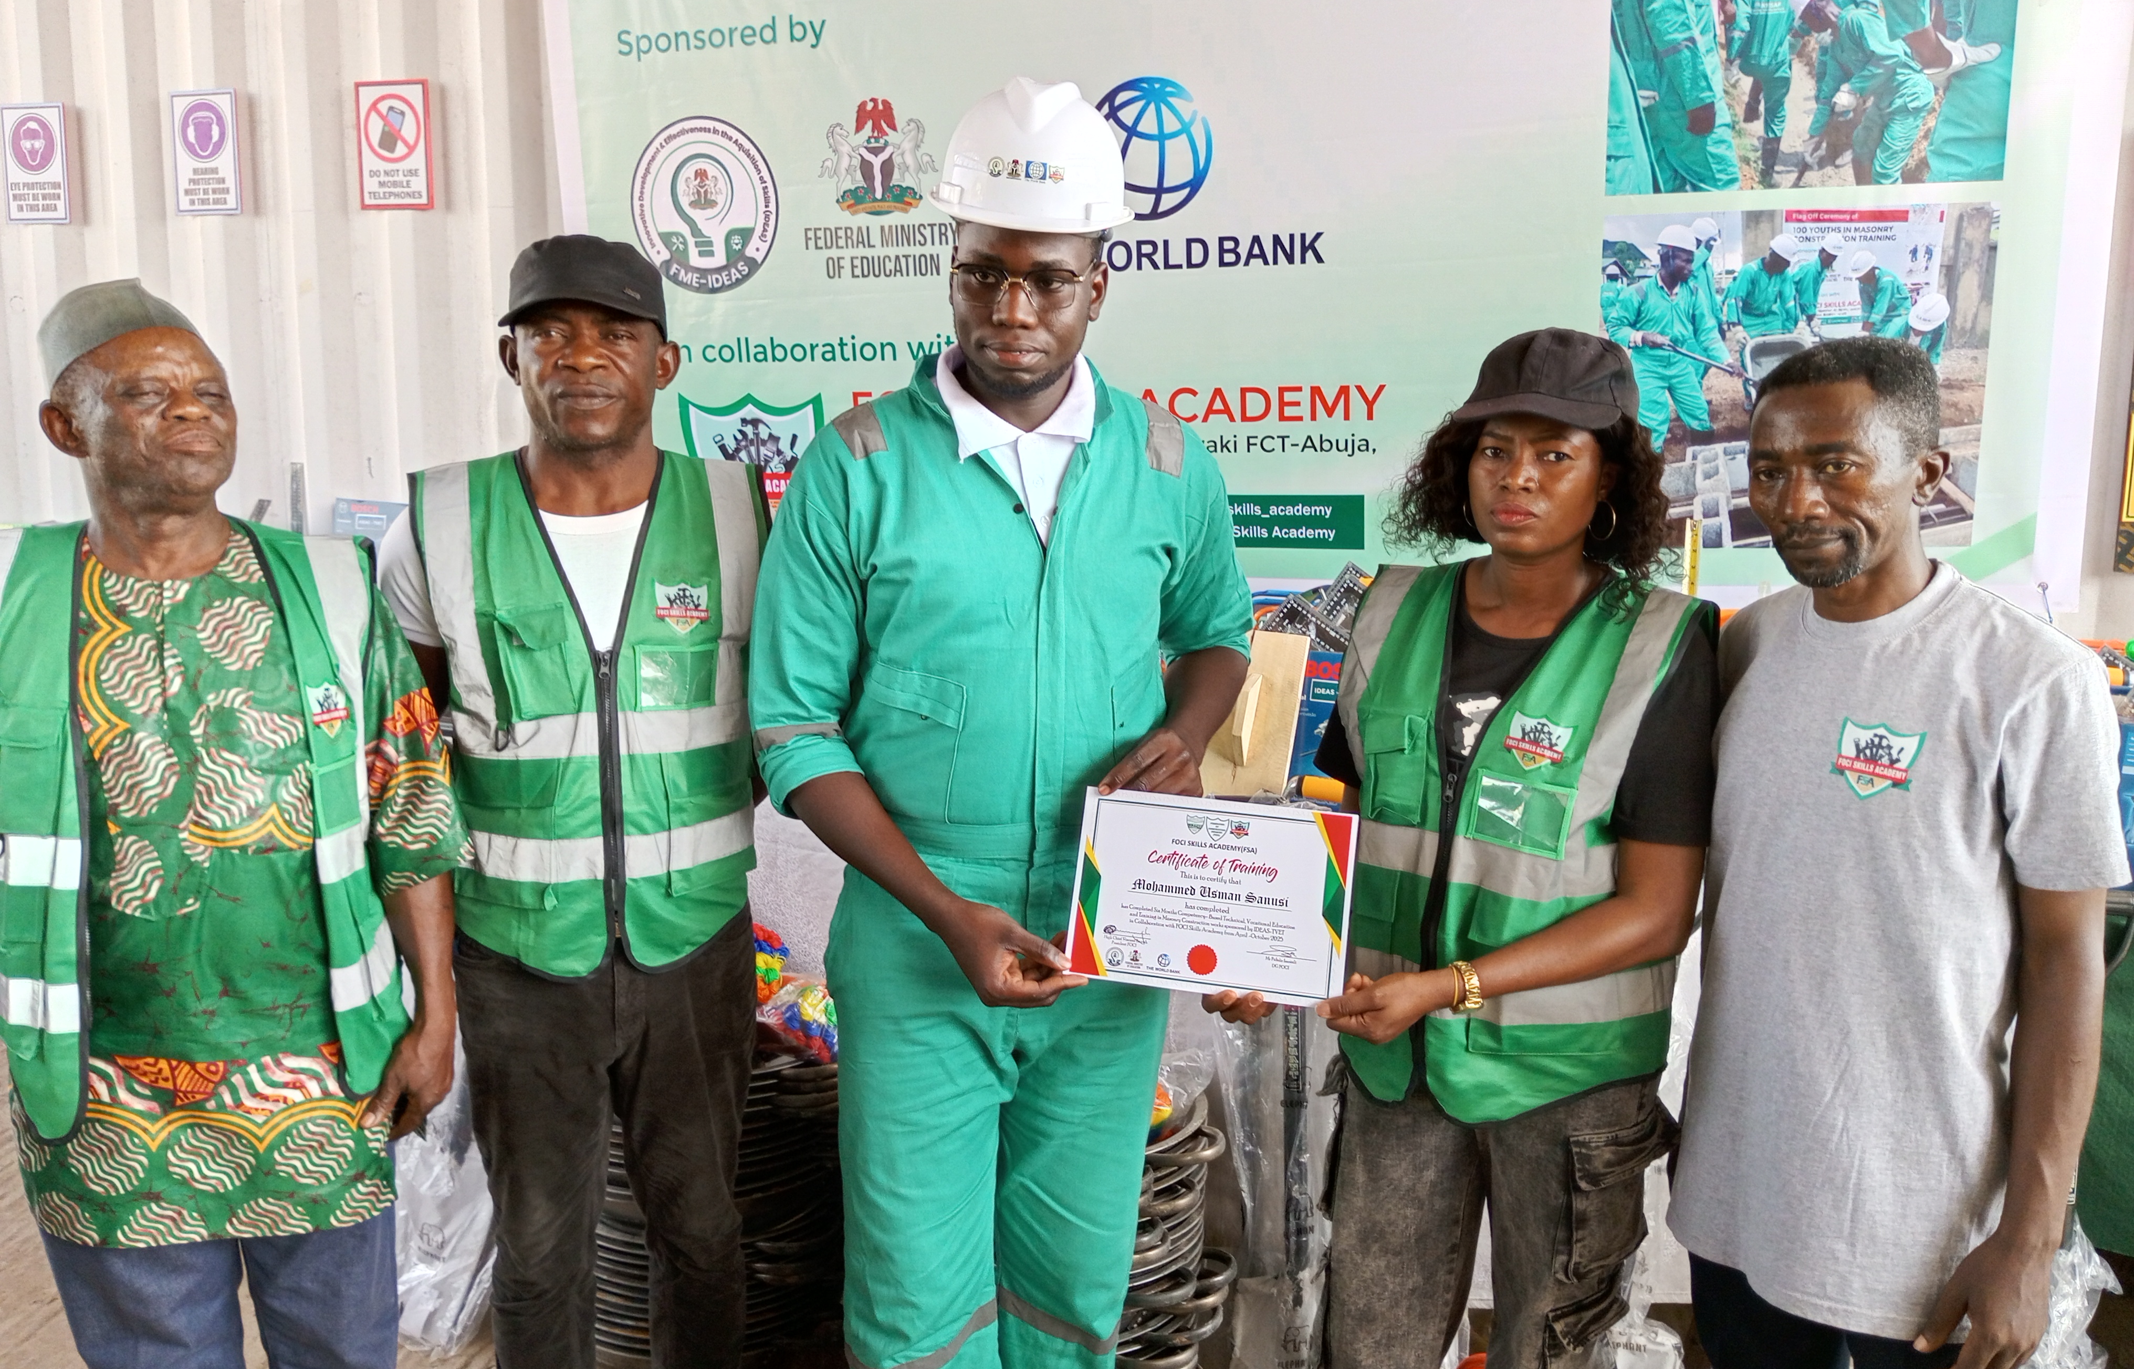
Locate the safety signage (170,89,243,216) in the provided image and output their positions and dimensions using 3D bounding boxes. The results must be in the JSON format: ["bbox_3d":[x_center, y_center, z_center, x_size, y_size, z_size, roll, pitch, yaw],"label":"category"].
[{"bbox_3d":[-2.154,-1.327,4.164,0.200,0.300,0.012,2,7,17],"label":"safety signage"}]

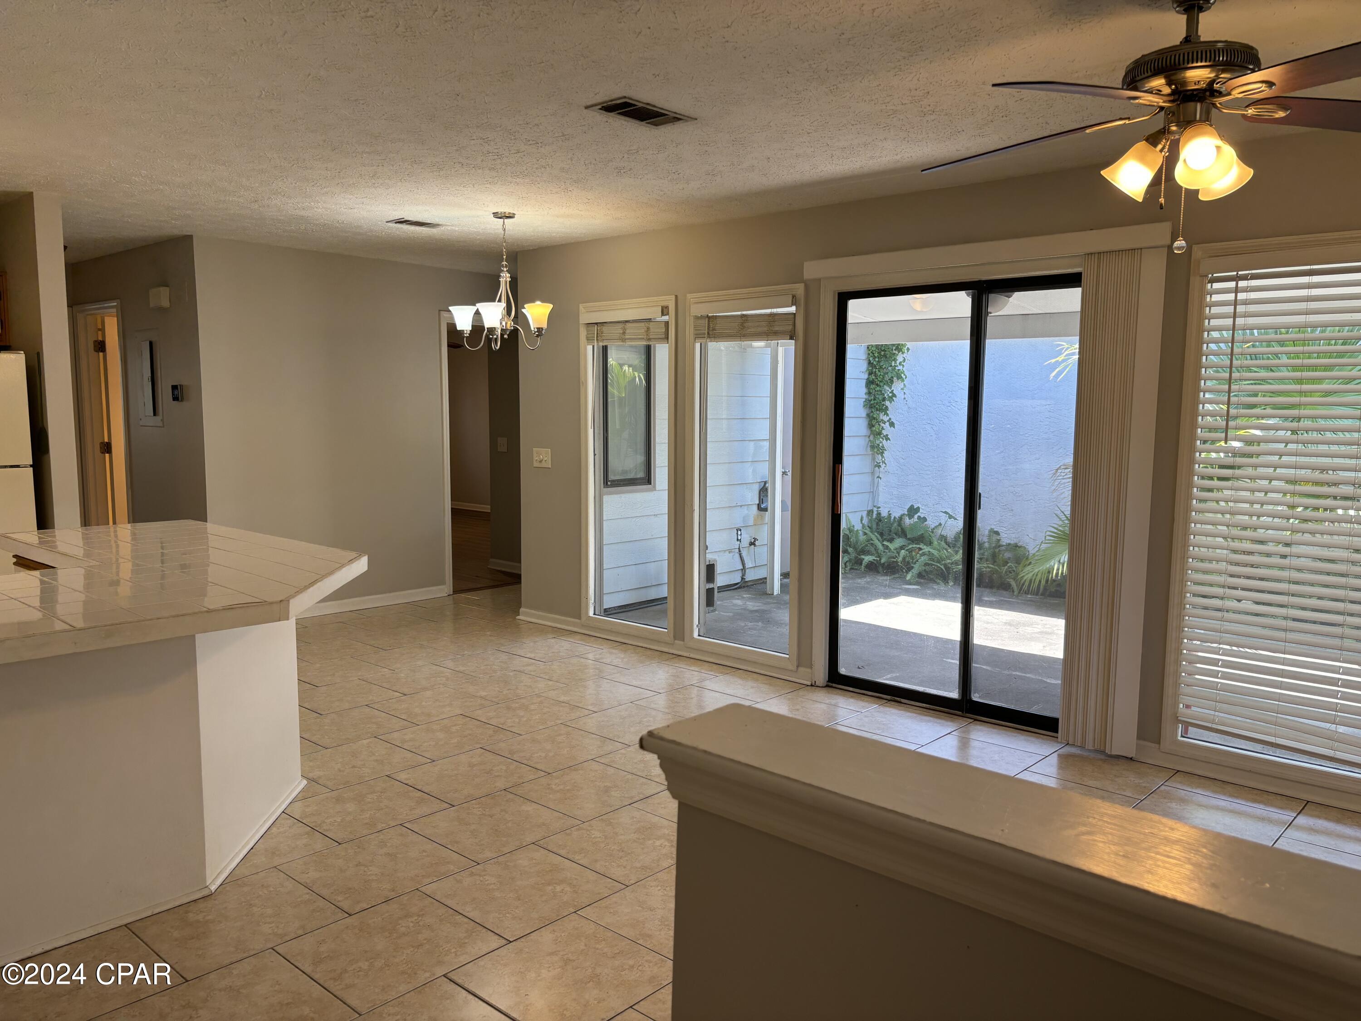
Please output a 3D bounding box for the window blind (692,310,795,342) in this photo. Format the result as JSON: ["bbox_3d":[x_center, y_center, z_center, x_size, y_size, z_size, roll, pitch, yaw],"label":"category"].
[{"bbox_3d":[0.340,-0.992,5.551,0.701,0.152,0.063,6,8,42],"label":"window blind"}]

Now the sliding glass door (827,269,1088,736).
[{"bbox_3d":[1.365,-0.045,4.821,1.471,2.023,0.100,6,8,42],"label":"sliding glass door"}]

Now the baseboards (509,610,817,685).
[{"bbox_3d":[-0.204,0.787,6.184,2.425,0.086,0.030,6,8,42],"label":"baseboards"}]

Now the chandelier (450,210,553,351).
[{"bbox_3d":[-0.935,-1.217,5.460,0.590,0.712,0.590,0,6,0],"label":"chandelier"}]

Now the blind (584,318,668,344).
[{"bbox_3d":[-0.326,-1.062,6.153,0.701,0.149,0.063,6,8,42],"label":"blind"}]

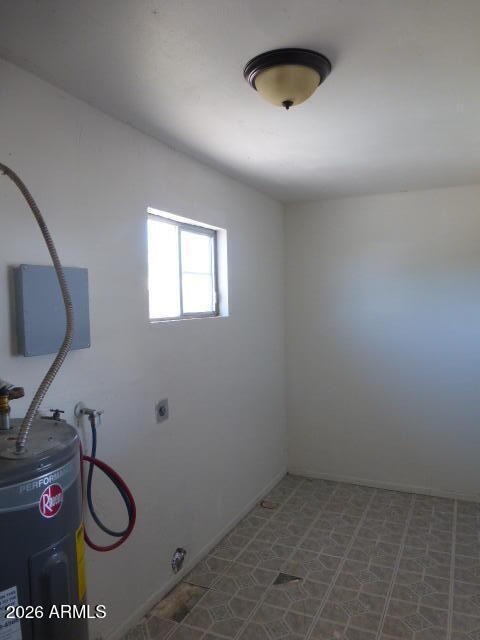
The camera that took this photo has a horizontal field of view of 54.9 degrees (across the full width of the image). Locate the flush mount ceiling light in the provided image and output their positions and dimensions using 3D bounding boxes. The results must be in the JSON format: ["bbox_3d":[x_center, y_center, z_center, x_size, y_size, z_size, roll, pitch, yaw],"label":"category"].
[{"bbox_3d":[0.179,-0.861,1.736,0.325,0.143,0.325,-1,3,0],"label":"flush mount ceiling light"}]

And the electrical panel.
[{"bbox_3d":[-0.725,-0.040,1.805,0.055,0.327,0.321,0,3,26],"label":"electrical panel"}]

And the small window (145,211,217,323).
[{"bbox_3d":[-0.347,-0.299,2.831,0.070,0.597,0.873,0,3,26],"label":"small window"}]

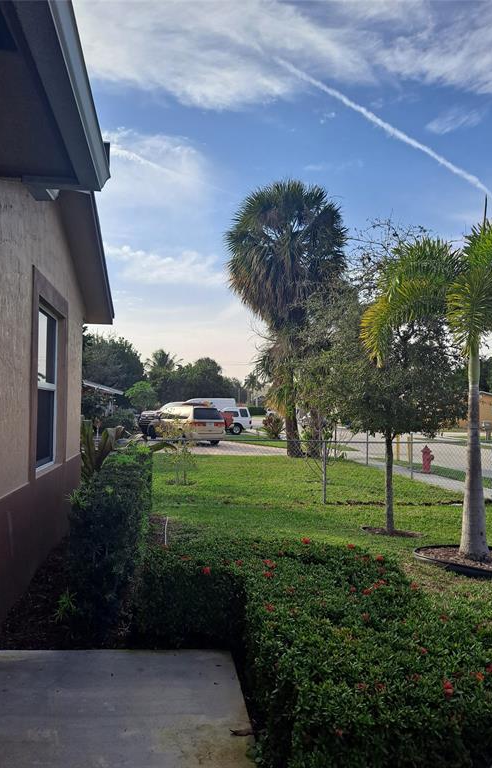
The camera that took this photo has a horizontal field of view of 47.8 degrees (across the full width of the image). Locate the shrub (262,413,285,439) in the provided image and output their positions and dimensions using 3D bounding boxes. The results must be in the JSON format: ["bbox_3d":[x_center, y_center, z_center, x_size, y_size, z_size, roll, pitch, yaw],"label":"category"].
[{"bbox_3d":[1.512,2.282,30.500,1.200,1.420,1.200,0,-2,0],"label":"shrub"}]

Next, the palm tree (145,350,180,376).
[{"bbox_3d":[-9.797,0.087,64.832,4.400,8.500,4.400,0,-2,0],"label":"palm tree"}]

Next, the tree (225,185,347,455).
[{"bbox_3d":[1.453,-2.332,19.900,4.200,9.900,4.200,0,-2,0],"label":"tree"}]

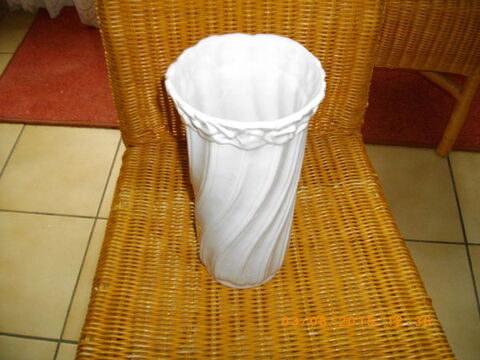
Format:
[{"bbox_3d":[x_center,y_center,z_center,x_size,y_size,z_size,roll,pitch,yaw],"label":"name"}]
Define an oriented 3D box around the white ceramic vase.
[{"bbox_3d":[0.006,0.003,0.524,0.147,0.305,0.147,1,49,0],"label":"white ceramic vase"}]

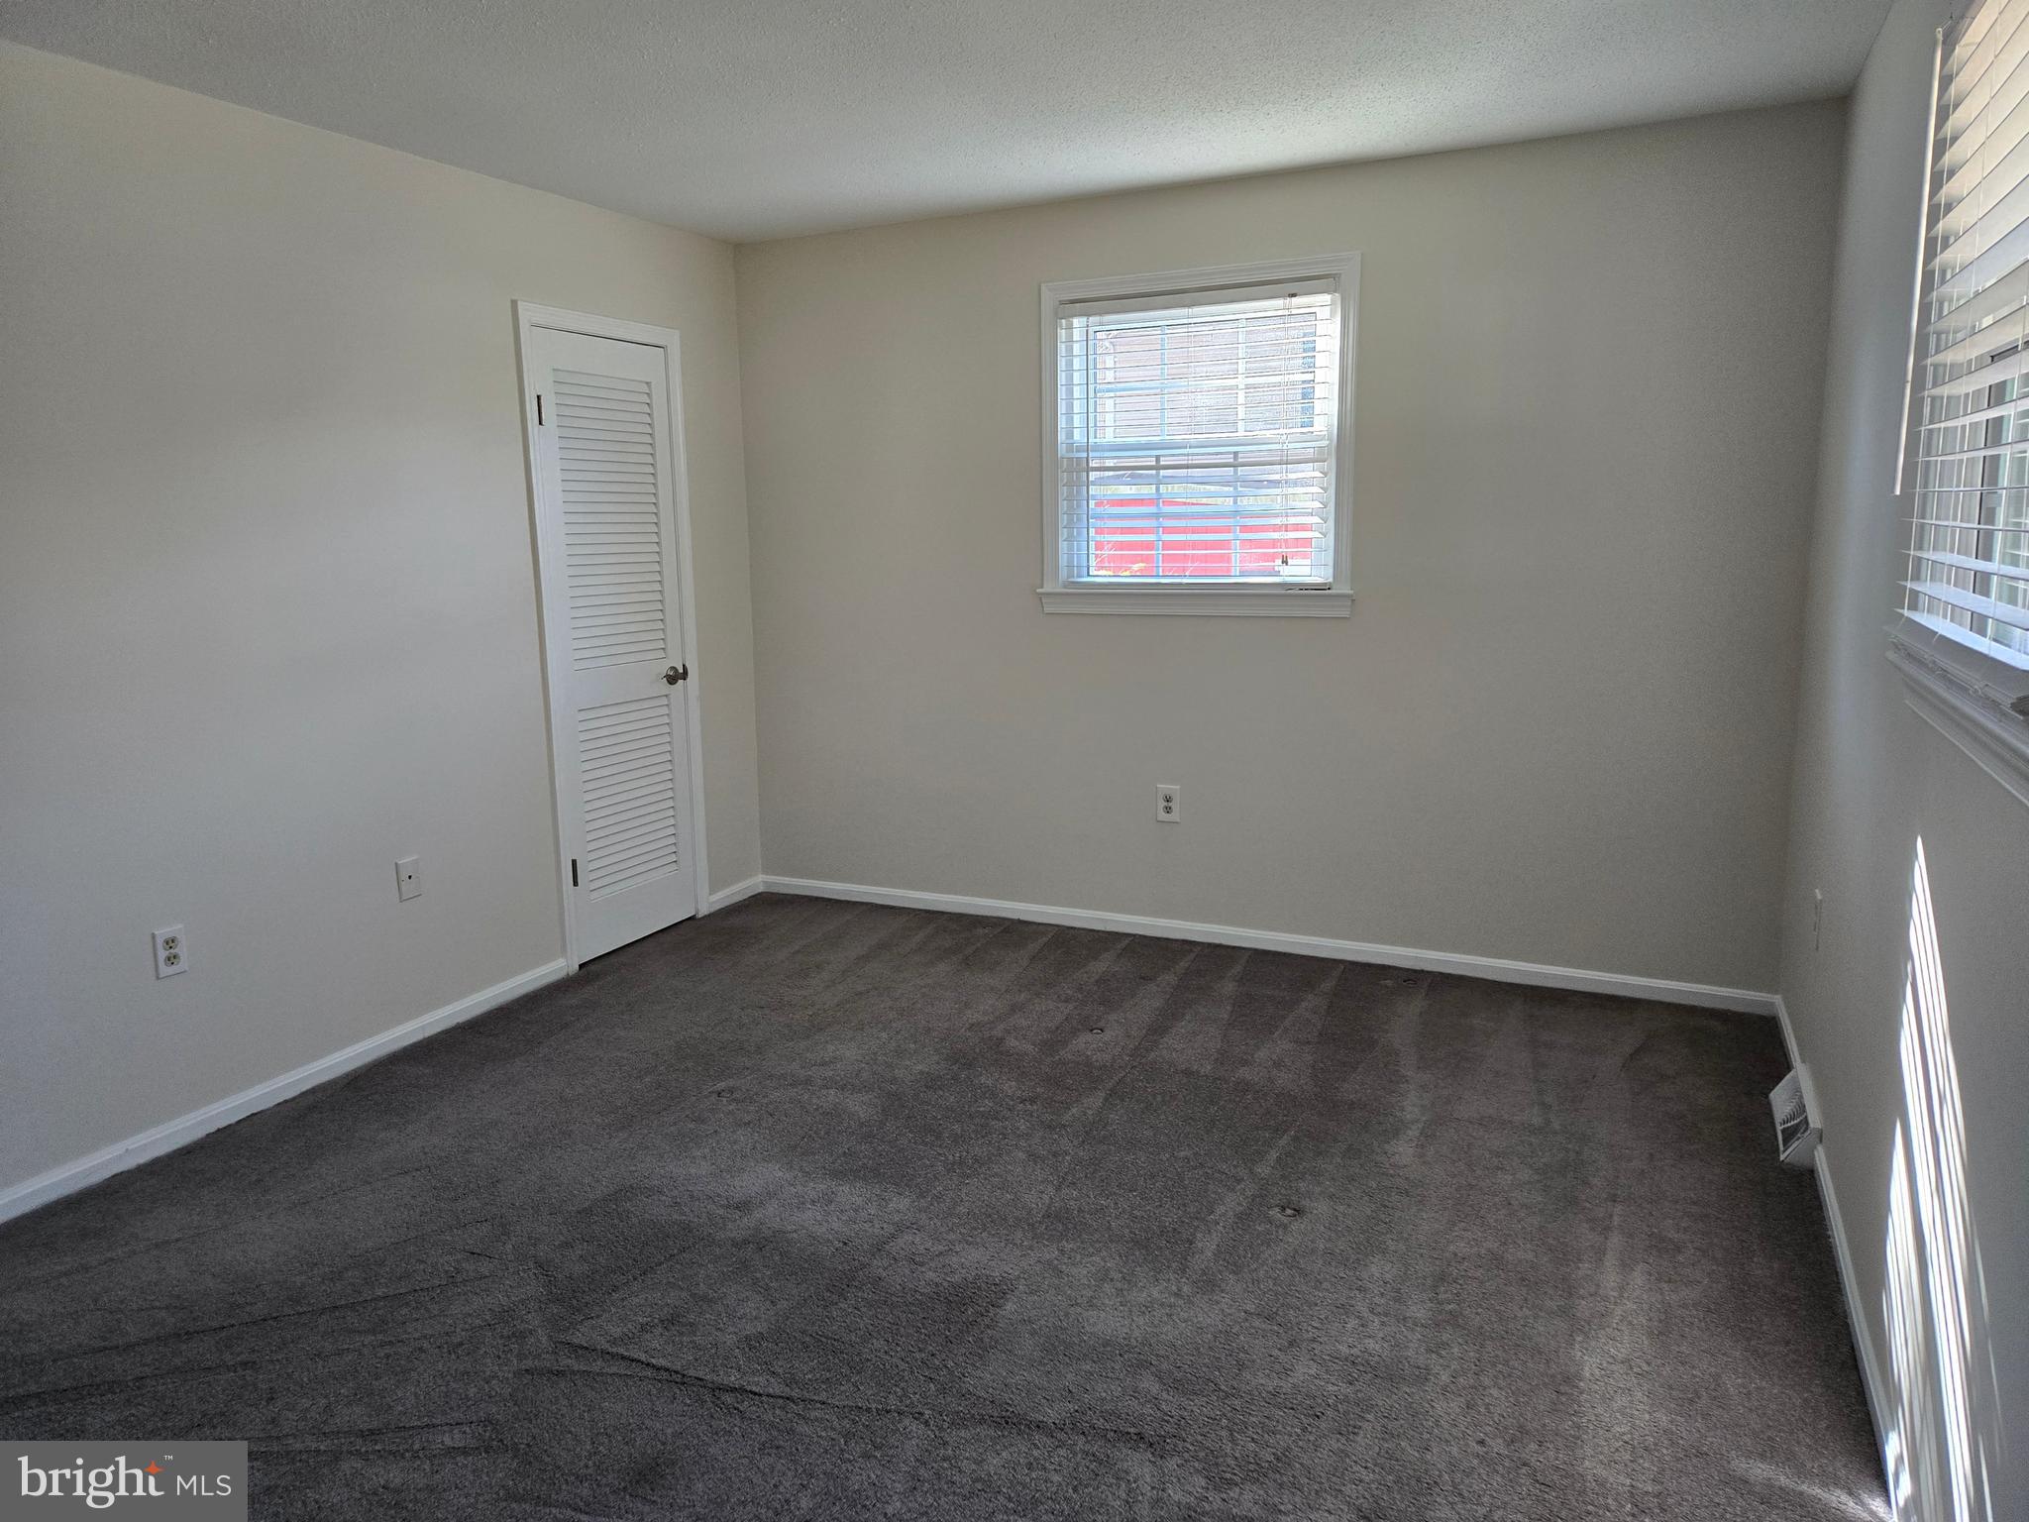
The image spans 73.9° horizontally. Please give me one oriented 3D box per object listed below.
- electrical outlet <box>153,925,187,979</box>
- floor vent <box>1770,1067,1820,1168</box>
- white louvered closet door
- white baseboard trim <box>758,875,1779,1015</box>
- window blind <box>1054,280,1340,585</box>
[{"bbox_3d":[-1.995,0.451,3.187,0.009,0.115,0.071,3,11,25],"label":"electrical outlet"},{"bbox_3d":[1.786,0.802,3.089,0.072,0.105,0.375,3,11,25],"label":"floor vent"},{"bbox_3d":[-1.331,-0.375,4.542,0.040,2.020,0.610,3,11,25],"label":"white louvered closet door"},{"bbox_3d":[0.593,0.593,4.592,3.512,0.068,0.015,4,11,25],"label":"white baseboard trim"},{"bbox_3d":[0.569,-1.026,4.339,0.905,0.925,0.060,3,11,25],"label":"window blind"}]

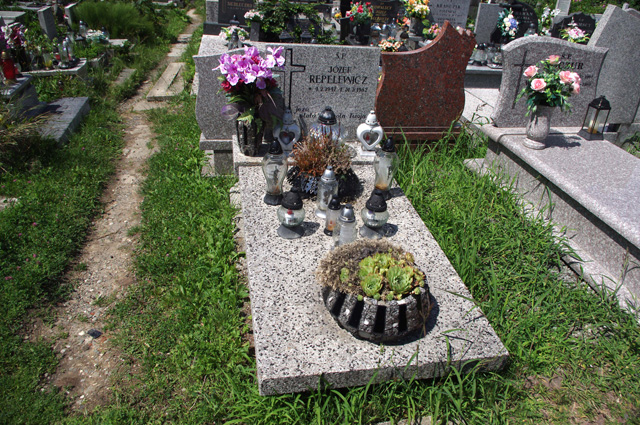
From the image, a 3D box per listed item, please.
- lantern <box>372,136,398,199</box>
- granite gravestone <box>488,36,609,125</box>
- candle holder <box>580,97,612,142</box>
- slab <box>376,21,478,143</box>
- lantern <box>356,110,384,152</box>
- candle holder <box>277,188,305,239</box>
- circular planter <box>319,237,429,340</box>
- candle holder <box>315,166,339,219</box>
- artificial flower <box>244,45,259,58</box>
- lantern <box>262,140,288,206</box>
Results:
[{"bbox_3d":[0.344,-0.233,2.474,0.126,0.332,0.126,-2,30,-10],"label":"lantern"},{"bbox_3d":[1.565,-0.893,3.353,0.790,0.560,0.120,-3,30,-15],"label":"granite gravestone"},{"bbox_3d":[1.980,-0.677,3.412,0.118,0.301,0.118,-2,30,-10],"label":"candle holder"},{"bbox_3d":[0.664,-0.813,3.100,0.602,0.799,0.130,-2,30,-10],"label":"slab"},{"bbox_3d":[0.293,-0.455,2.757,0.155,0.265,0.100,2,32,-7],"label":"lantern"},{"bbox_3d":[-0.115,0.000,2.078,0.125,0.220,0.125,-2,33,-12],"label":"candle holder"},{"bbox_3d":[0.215,0.283,1.720,0.395,0.200,0.395,4,32,-3],"label":"circular planter"},{"bbox_3d":[0.034,-0.113,2.514,0.105,0.275,0.105,-2,33,-11],"label":"candle holder"},{"bbox_3d":[-0.392,-0.921,2.742,0.083,0.074,0.060,0,32,-8],"label":"artificial flower"},{"bbox_3d":[-0.222,-0.205,2.353,0.123,0.334,0.123,-2,30,-10],"label":"lantern"}]

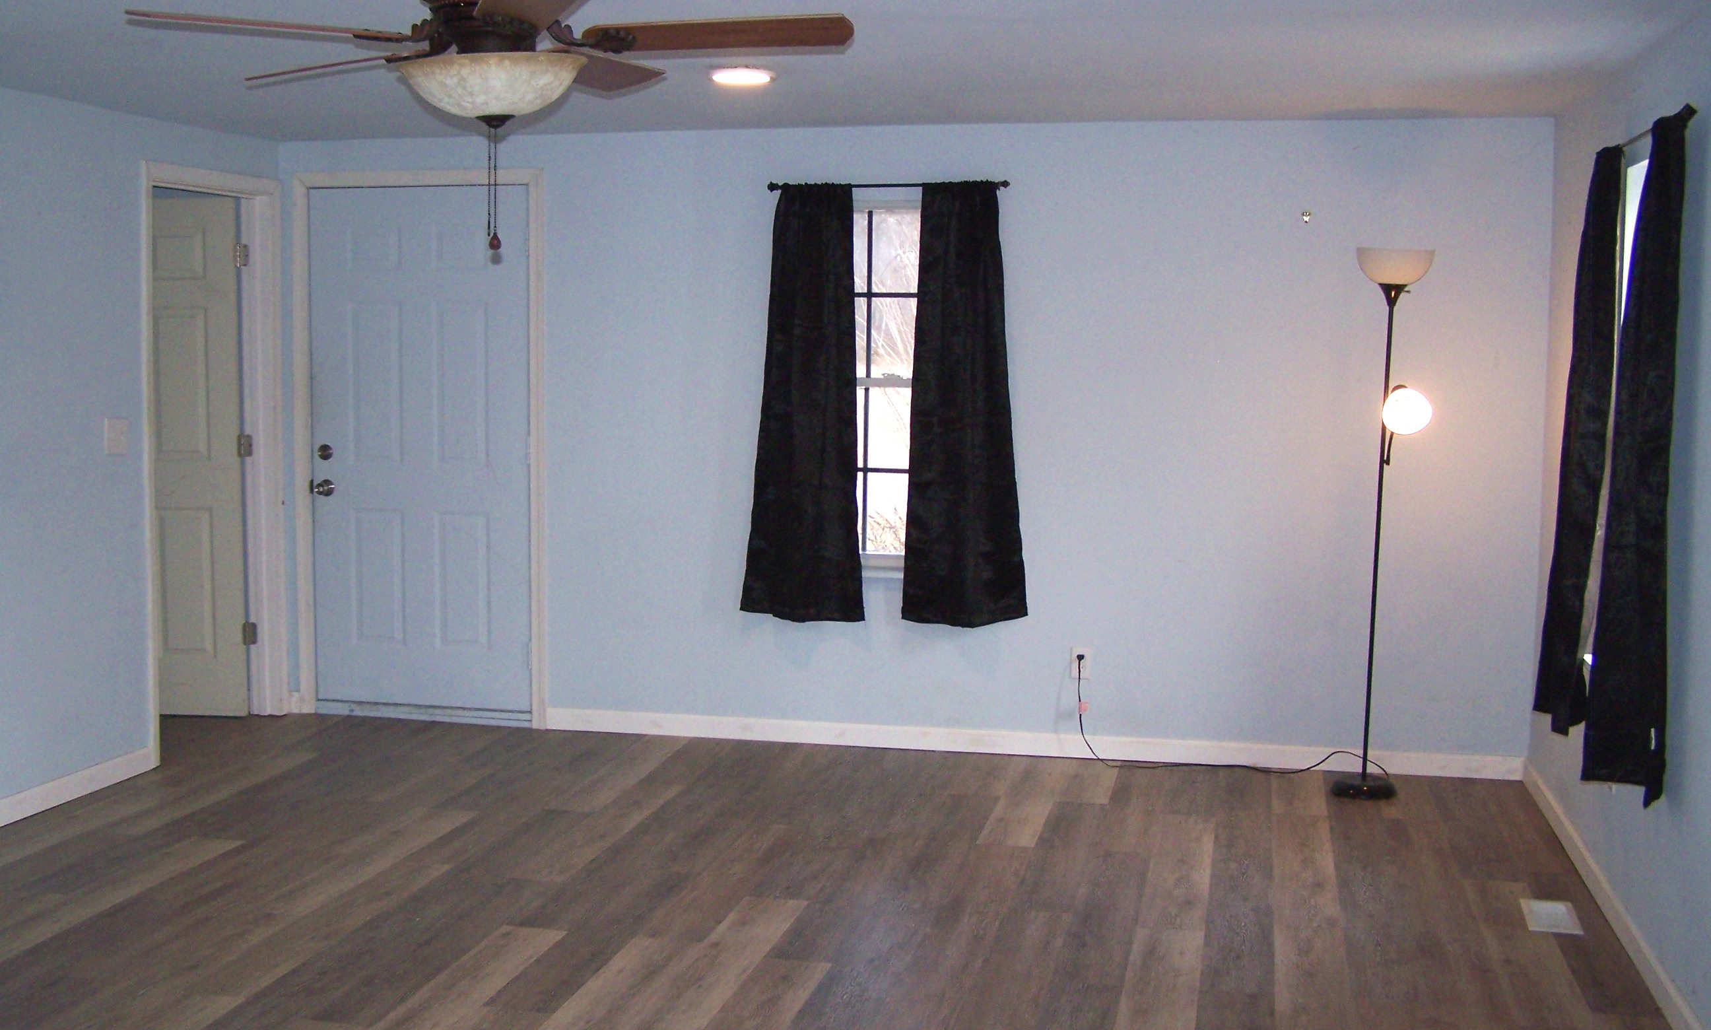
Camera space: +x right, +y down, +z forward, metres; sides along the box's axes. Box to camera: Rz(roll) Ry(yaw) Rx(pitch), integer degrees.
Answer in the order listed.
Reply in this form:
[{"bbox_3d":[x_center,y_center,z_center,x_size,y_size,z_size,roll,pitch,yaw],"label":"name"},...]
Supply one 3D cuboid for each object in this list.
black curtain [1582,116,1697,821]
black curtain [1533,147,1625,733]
[{"bbox_3d":[1.803,-0.109,4.296,0.135,1.585,0.560,1,6,12],"label":"black curtain"},{"bbox_3d":[1.976,-0.188,5.094,0.135,1.590,0.580,1,6,12],"label":"black curtain"}]

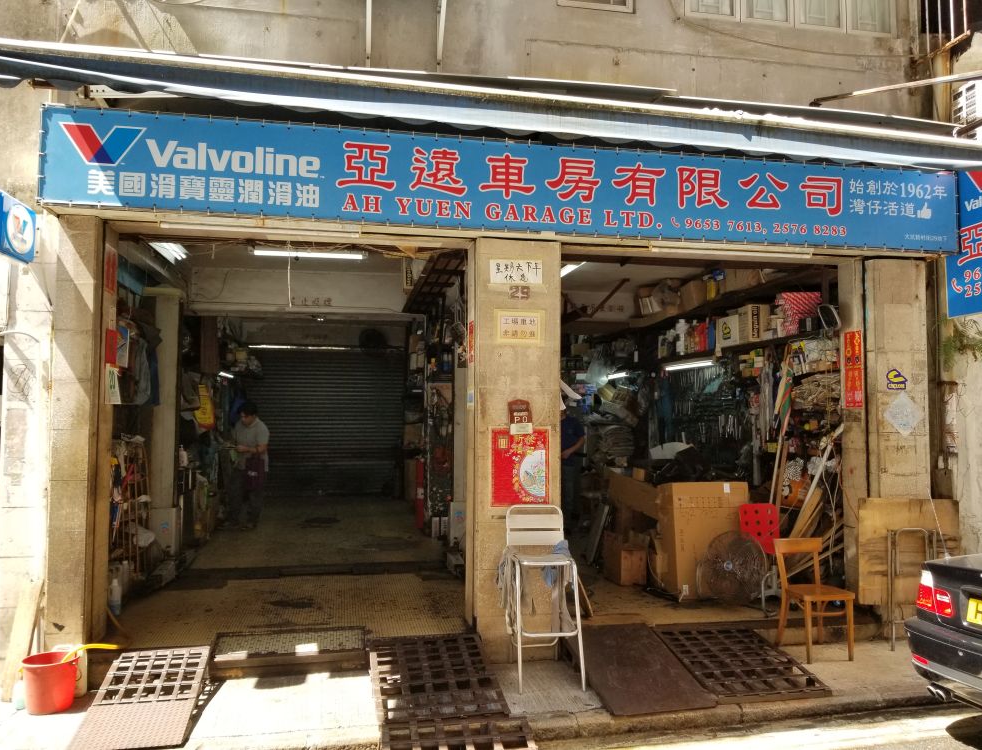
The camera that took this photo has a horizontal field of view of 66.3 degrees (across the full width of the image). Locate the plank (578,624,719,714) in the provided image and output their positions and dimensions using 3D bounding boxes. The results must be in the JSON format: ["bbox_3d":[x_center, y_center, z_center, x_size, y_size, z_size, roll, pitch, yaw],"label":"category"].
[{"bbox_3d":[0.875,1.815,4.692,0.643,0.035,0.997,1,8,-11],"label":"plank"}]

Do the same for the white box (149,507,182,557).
[{"bbox_3d":[-3.169,1.506,7.319,0.239,0.470,0.300,1,-3,-11],"label":"white box"}]

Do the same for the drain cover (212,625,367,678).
[{"bbox_3d":[-1.262,1.755,4.779,0.940,0.200,0.330,1,-3,-11],"label":"drain cover"}]

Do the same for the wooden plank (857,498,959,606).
[{"bbox_3d":[2.995,1.273,5.388,0.740,0.750,0.040,0,-3,-4],"label":"wooden plank"}]

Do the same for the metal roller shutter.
[{"bbox_3d":[-2.682,0.772,12.220,2.568,2.408,0.100,1,-3,-11],"label":"metal roller shutter"}]

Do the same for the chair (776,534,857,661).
[{"bbox_3d":[2.250,1.558,5.229,0.393,0.767,0.449,1,-3,-11],"label":"chair"}]

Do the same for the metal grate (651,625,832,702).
[{"bbox_3d":[1.579,1.844,4.824,0.719,0.050,0.878,1,6,-11],"label":"metal grate"}]

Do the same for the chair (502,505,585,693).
[{"bbox_3d":[0.313,1.340,4.627,0.410,1.020,0.560,1,-3,-8],"label":"chair"}]

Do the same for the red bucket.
[{"bbox_3d":[-2.425,1.705,4.146,0.275,0.265,0.275,1,-3,-11],"label":"red bucket"}]

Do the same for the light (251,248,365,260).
[{"bbox_3d":[-1.976,-1.321,8.130,1.220,0.090,0.090,1,-3,-11],"label":"light"}]

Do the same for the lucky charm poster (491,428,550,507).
[{"bbox_3d":[0.203,0.625,5.078,0.413,0.512,0.012,1,-3,-11],"label":"lucky charm poster"}]

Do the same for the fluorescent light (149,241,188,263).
[{"bbox_3d":[-3.147,-1.242,7.354,0.220,0.120,1.220,1,-3,-11],"label":"fluorescent light"}]

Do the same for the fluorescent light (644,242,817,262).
[{"bbox_3d":[1.687,-0.877,5.291,1.230,0.075,0.070,1,-3,-11],"label":"fluorescent light"}]

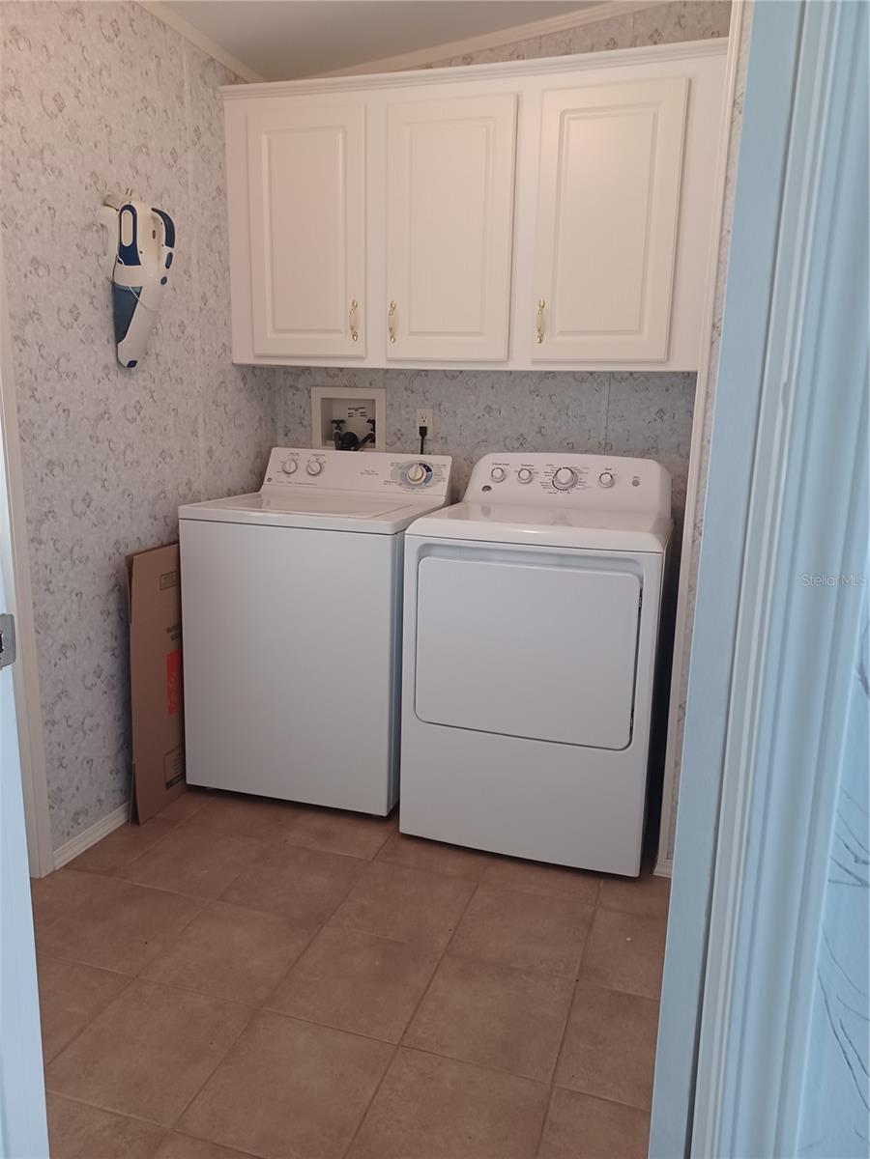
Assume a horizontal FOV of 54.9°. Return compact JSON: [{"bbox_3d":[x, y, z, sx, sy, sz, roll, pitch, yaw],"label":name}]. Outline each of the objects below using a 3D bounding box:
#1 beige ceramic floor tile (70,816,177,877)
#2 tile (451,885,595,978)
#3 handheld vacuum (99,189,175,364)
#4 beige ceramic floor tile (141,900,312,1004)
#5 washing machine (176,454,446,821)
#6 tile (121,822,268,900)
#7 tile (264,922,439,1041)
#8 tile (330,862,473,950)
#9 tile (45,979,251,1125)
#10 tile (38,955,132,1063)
[{"bbox_3d":[-0.878,0.755,2.370,0.160,0.010,0.300,5,12,17],"label":"beige ceramic floor tile"},{"bbox_3d":[0.215,0.847,2.031,0.300,0.010,0.300,5,12,17],"label":"tile"},{"bbox_3d":[-0.775,-0.787,2.256,0.145,0.420,0.110,5,12,17],"label":"handheld vacuum"},{"bbox_3d":[-0.459,0.856,1.926,0.300,0.010,0.300,5,12,17],"label":"beige ceramic floor tile"},{"bbox_3d":[-0.357,0.124,2.794,0.686,1.072,0.655,5,12,16],"label":"washing machine"},{"bbox_3d":[-0.657,0.774,2.301,0.300,0.010,0.300,5,12,17],"label":"tile"},{"bbox_3d":[-0.169,0.881,1.836,0.300,0.010,0.300,5,12,17],"label":"tile"},{"bbox_3d":[-0.075,0.823,2.121,0.300,0.010,0.300,5,12,17],"label":"tile"},{"bbox_3d":[-0.553,0.914,1.641,0.300,0.010,0.300,5,12,17],"label":"tile"},{"bbox_3d":[-0.844,0.890,1.731,0.300,0.010,0.300,5,12,17],"label":"tile"}]

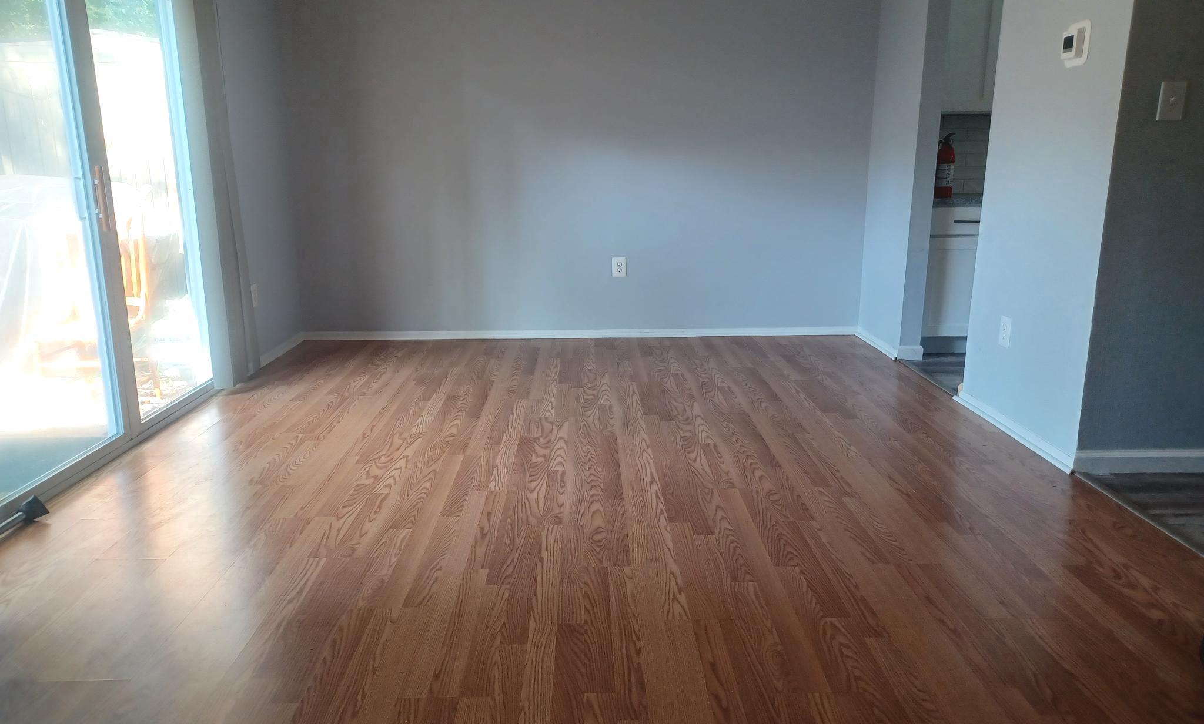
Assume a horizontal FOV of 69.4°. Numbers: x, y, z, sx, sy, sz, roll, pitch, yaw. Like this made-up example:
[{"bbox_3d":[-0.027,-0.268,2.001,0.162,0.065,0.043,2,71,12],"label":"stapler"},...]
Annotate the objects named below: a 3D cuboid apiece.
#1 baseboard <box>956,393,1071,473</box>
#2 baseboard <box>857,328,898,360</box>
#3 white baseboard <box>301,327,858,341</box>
[{"bbox_3d":[1.728,0.267,3.728,0.022,0.058,1.053,-1,14,-2],"label":"baseboard"},{"bbox_3d":[1.682,-0.117,5.331,0.022,0.055,0.721,-1,14,-2],"label":"baseboard"},{"bbox_3d":[-0.128,-0.186,5.639,3.599,0.054,0.022,-1,14,-2],"label":"white baseboard"}]

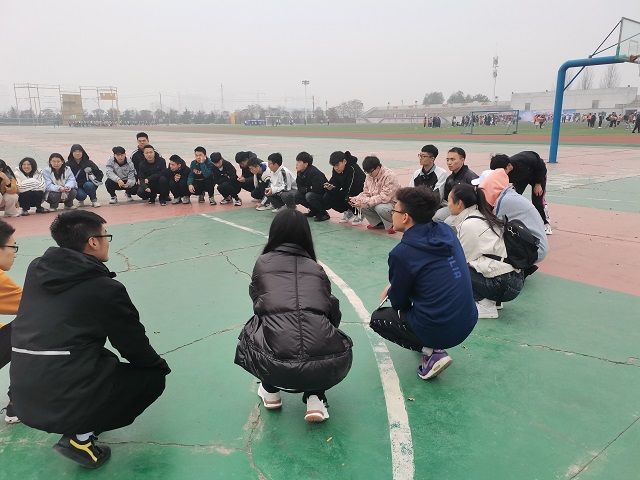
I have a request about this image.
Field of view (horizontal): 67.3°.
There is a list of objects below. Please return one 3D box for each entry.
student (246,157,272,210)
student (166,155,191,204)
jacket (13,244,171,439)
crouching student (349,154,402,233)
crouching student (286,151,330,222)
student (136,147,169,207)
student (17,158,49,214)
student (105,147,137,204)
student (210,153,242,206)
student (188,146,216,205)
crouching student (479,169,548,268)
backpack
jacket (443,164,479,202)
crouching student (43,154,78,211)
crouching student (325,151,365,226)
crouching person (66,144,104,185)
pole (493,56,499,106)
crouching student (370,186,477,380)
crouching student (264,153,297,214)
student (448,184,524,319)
[{"bbox_3d":[-0.908,-0.999,8.028,0.680,0.850,0.500,-10,17,-34],"label":"student"},{"bbox_3d":[-2.350,-1.049,8.059,0.450,0.800,0.600,-1,14,-3],"label":"student"},{"bbox_3d":[-0.879,0.348,1.850,0.490,0.620,0.480,-13,18,-40],"label":"jacket"},{"bbox_3d":[0.724,-0.594,6.167,0.700,0.952,0.520,-11,17,-36],"label":"crouching student"},{"bbox_3d":[-0.149,-0.762,6.825,0.680,0.969,0.520,-11,17,-36],"label":"crouching student"},{"bbox_3d":[-2.862,-1.119,8.238,0.520,1.008,0.650,-6,15,-21],"label":"student"},{"bbox_3d":[-4.506,-0.864,7.578,0.500,0.858,0.620,-12,18,-39],"label":"student"},{"bbox_3d":[-3.381,-1.109,8.160,0.540,0.890,0.600,-4,14,-11],"label":"student"},{"bbox_3d":[-1.464,-1.011,7.824,0.470,0.820,0.620,4,15,17],"label":"student"},{"bbox_3d":[-2.031,-1.119,8.278,0.520,0.976,0.620,-6,15,-21],"label":"student"},{"bbox_3d":[1.587,-0.153,4.084,0.680,0.900,0.460,1,14,9],"label":"crouching student"},{"bbox_3d":[1.301,0.010,3.120,0.170,0.360,0.290,-16,4,33],"label":"backpack"},{"bbox_3d":[1.433,-0.464,4.800,0.400,0.560,0.500,-8,16,-28],"label":"jacket"},{"bbox_3d":[-4.205,-0.952,7.817,0.530,0.907,0.620,-11,17,-36],"label":"crouching student"},{"bbox_3d":[0.363,-0.715,6.582,0.700,0.989,0.520,-13,19,-40],"label":"crouching student"},{"bbox_3d":[-3.806,-1.059,7.897,0.550,0.930,0.620,-4,14,-14],"label":"crouching person"},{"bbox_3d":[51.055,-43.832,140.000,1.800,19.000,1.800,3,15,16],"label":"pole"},{"bbox_3d":[0.570,0.246,2.614,0.520,1.058,0.700,-13,19,-40],"label":"crouching student"},{"bbox_3d":[-0.549,-0.893,7.204,0.440,0.870,0.600,11,18,39],"label":"crouching student"},{"bbox_3d":[1.177,0.087,3.443,0.680,0.954,0.500,12,19,40],"label":"student"}]

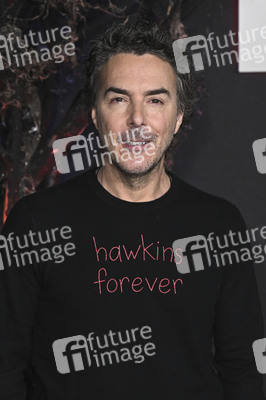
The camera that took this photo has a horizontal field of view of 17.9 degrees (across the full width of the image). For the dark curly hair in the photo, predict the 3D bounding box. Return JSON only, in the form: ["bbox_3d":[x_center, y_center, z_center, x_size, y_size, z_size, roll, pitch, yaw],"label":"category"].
[{"bbox_3d":[0.014,-0.231,1.570,0.203,0.210,0.225,0,0,7],"label":"dark curly hair"}]

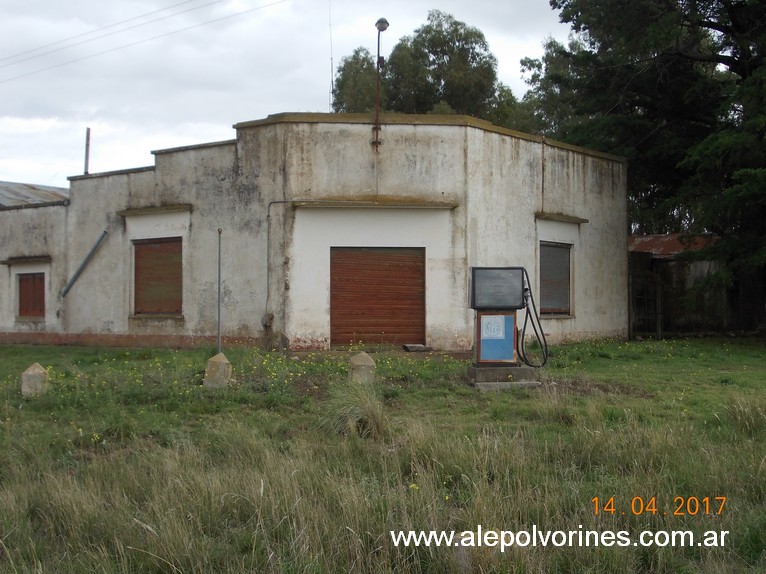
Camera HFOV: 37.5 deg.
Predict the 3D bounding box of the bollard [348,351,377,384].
[{"bbox_3d":[-0.300,1.240,16.900,0.350,0.562,0.350,0,-1,-8],"label":"bollard"}]

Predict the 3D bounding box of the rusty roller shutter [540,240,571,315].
[{"bbox_3d":[4.726,-0.206,31.054,0.080,1.981,1.715,-1,-1,37],"label":"rusty roller shutter"}]

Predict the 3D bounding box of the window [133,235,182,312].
[{"bbox_3d":[-5.826,-0.254,29.424,1.804,1.967,0.080,-1,-1,37],"label":"window"}]

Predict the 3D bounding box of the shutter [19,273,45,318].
[{"bbox_3d":[-10.131,0.232,32.631,1.190,1.243,0.070,-1,-1,37],"label":"shutter"}]

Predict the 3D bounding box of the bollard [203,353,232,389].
[{"bbox_3d":[-2.472,1.262,16.900,0.350,0.562,0.350,4,-1,0],"label":"bollard"}]

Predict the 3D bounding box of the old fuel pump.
[{"bbox_3d":[1.924,0.467,17.200,1.150,1.544,0.420,0,-1,-5],"label":"old fuel pump"}]

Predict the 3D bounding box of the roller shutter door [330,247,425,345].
[{"bbox_3d":[-0.115,0.243,27.062,2.290,2.364,0.080,0,-1,-8],"label":"roller shutter door"}]

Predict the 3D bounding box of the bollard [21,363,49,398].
[{"bbox_3d":[-4.840,1.305,15.700,0.340,0.494,0.340,0,-1,-9],"label":"bollard"}]

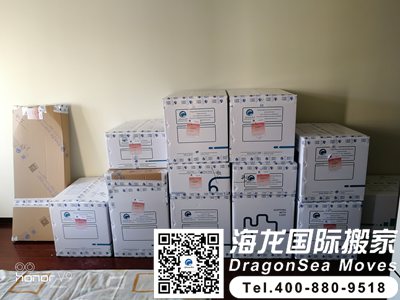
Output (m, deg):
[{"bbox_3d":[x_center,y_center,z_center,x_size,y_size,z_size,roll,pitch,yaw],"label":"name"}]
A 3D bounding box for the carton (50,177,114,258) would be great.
[{"bbox_3d":[-0.912,0.549,2.710,0.450,0.465,0.585,-1,14,4],"label":"carton"}]

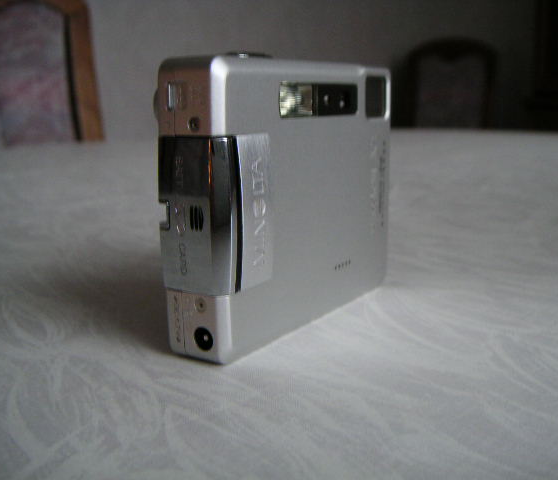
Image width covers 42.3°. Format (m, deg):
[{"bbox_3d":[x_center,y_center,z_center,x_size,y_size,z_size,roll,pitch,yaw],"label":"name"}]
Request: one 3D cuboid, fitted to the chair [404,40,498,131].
[{"bbox_3d":[0.690,-0.335,3.068,0.450,1.042,0.550,4,12,19],"label":"chair"}]

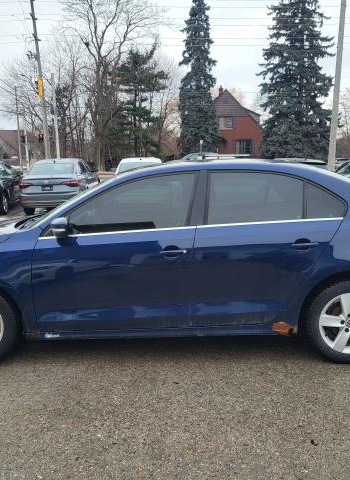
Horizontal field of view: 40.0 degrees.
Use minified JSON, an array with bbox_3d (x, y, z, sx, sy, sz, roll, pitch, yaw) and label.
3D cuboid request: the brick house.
[{"bbox_3d":[5.589,-12.062,52.667,7.500,8.400,8.500,0,11,0],"label":"brick house"}]

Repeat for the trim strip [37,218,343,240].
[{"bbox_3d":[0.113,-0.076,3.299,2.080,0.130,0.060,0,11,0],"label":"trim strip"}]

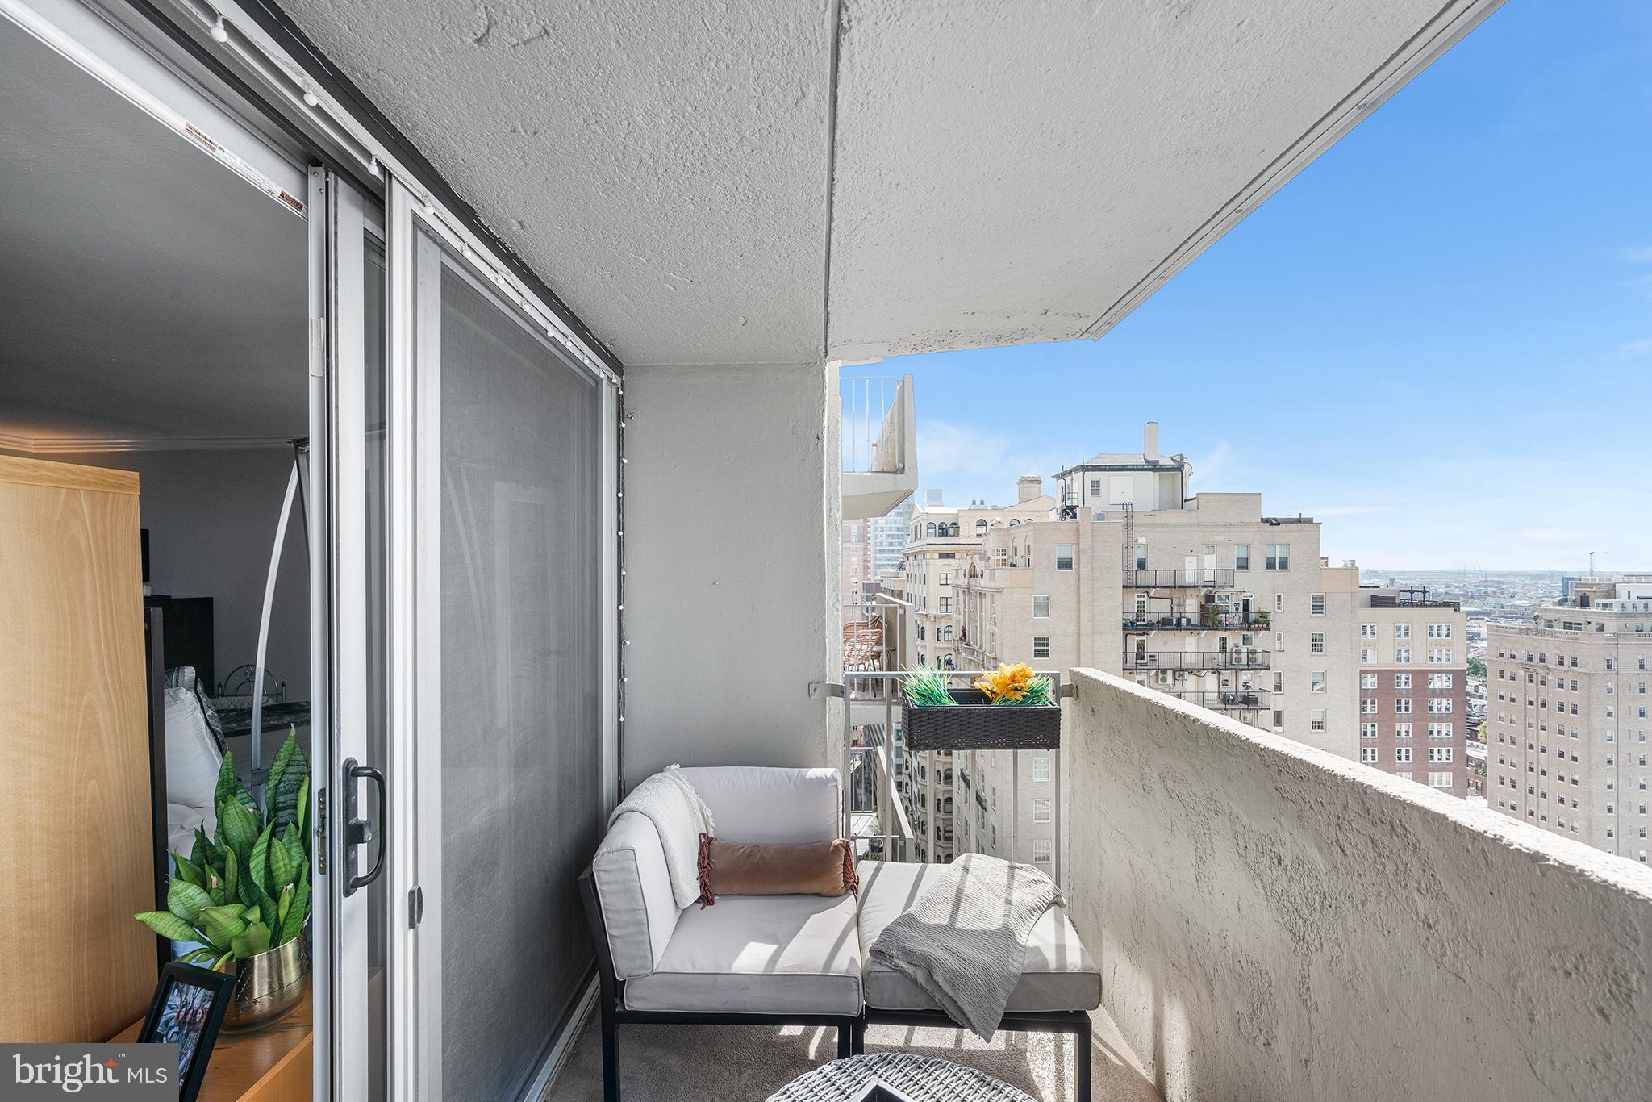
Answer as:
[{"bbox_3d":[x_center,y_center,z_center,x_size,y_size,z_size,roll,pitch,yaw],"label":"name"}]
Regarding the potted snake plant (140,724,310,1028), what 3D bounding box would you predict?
[{"bbox_3d":[-1.275,0.710,1.405,0.320,0.640,0.340,-1,-2,45],"label":"potted snake plant"}]

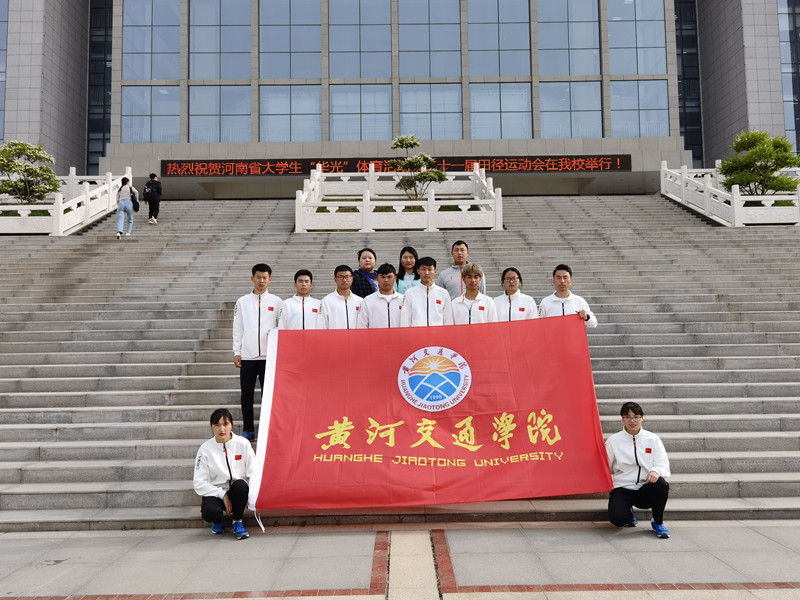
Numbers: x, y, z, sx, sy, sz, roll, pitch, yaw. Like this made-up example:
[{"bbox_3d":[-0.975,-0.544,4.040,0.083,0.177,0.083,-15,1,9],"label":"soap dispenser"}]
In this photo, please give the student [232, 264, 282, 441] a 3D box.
[{"bbox_3d":[-1.393,0.516,6.126,0.500,1.742,0.310,-1,-2,-7],"label":"student"}]

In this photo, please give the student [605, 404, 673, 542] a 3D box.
[{"bbox_3d":[1.869,1.298,4.879,0.510,0.989,0.580,-1,-2,13],"label":"student"}]

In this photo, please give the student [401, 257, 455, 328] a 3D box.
[{"bbox_3d":[0.284,0.471,6.143,0.510,1.788,0.310,-1,-2,1],"label":"student"}]

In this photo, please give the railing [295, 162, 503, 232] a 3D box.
[{"bbox_3d":[-0.036,-3.110,18.586,5.393,2.987,4.588,-1,-2,0],"label":"railing"}]

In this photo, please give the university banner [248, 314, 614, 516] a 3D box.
[{"bbox_3d":[0.244,0.885,5.297,2.890,1.651,0.200,-3,-34,0],"label":"university banner"}]

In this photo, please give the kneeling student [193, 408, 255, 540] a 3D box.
[{"bbox_3d":[-1.386,1.348,4.908,0.470,0.979,0.560,0,-2,-10],"label":"kneeling student"}]

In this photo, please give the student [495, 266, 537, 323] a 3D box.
[{"bbox_3d":[1.152,0.516,6.114,0.460,1.673,0.310,-1,-2,5],"label":"student"}]

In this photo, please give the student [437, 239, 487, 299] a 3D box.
[{"bbox_3d":[0.676,0.236,6.715,0.520,1.751,0.310,-1,-2,3],"label":"student"}]

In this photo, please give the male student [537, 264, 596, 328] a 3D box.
[{"bbox_3d":[1.645,0.499,6.096,0.520,1.694,0.320,-1,-2,7],"label":"male student"}]

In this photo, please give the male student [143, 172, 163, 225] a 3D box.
[{"bbox_3d":[-7.249,-2.962,18.276,0.550,1.508,0.480,-1,-2,7],"label":"male student"}]

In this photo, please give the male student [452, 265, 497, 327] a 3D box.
[{"bbox_3d":[0.748,0.500,6.103,0.470,1.717,0.310,-1,-2,3],"label":"male student"}]

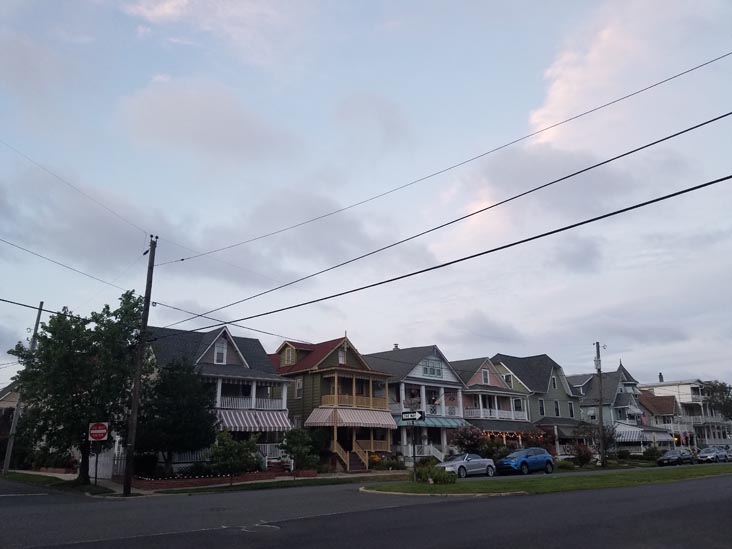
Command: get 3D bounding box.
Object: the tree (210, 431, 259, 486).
[{"bbox_3d":[-5.960,8.193,24.593,2.040,2.340,2.040,14,-23,-39],"label":"tree"}]

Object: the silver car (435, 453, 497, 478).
[{"bbox_3d":[5.942,11.345,32.882,4.420,1.410,1.790,15,-23,-40],"label":"silver car"}]

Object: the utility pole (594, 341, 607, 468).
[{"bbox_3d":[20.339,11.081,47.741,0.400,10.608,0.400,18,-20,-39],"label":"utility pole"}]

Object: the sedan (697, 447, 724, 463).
[{"bbox_3d":[41.361,21.616,65.804,4.500,1.650,1.830,14,-23,-39],"label":"sedan"}]

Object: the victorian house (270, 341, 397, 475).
[{"bbox_3d":[-3.079,9.992,42.144,6.000,9.300,11.700,14,-23,-39],"label":"victorian house"}]

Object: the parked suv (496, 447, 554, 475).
[{"bbox_3d":[11.132,13.071,38.588,4.600,1.690,1.840,14,-23,-39],"label":"parked suv"}]

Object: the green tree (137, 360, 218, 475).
[{"bbox_3d":[-9.934,7.378,28.909,4.135,5.707,4.135,15,-23,-40],"label":"green tree"}]

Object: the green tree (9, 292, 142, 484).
[{"bbox_3d":[-13.983,5.351,27.126,6.040,9.332,6.040,15,-23,-40],"label":"green tree"}]

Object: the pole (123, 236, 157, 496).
[{"bbox_3d":[-9.346,3.500,22.911,0.350,10.626,0.350,14,-23,-40],"label":"pole"}]

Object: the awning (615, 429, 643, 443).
[{"bbox_3d":[33.448,20.837,70.259,0.900,1.322,3.397,15,-23,-40],"label":"awning"}]

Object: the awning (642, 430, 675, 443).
[{"bbox_3d":[38.456,21.278,71.795,8.596,1.322,0.900,15,-23,-40],"label":"awning"}]

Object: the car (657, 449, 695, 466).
[{"bbox_3d":[29.195,17.229,51.970,4.750,1.460,1.830,15,-23,-40],"label":"car"}]

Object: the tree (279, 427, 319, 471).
[{"bbox_3d":[-3.541,9.294,28.524,2.010,2.510,2.010,0,-18,0],"label":"tree"}]

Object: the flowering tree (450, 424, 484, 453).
[{"bbox_3d":[7.540,12.622,40.310,2.570,3.140,2.570,14,-23,-39],"label":"flowering tree"}]

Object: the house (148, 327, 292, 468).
[{"bbox_3d":[-10.181,7.737,34.396,8.700,8.500,9.200,14,-23,-39],"label":"house"}]

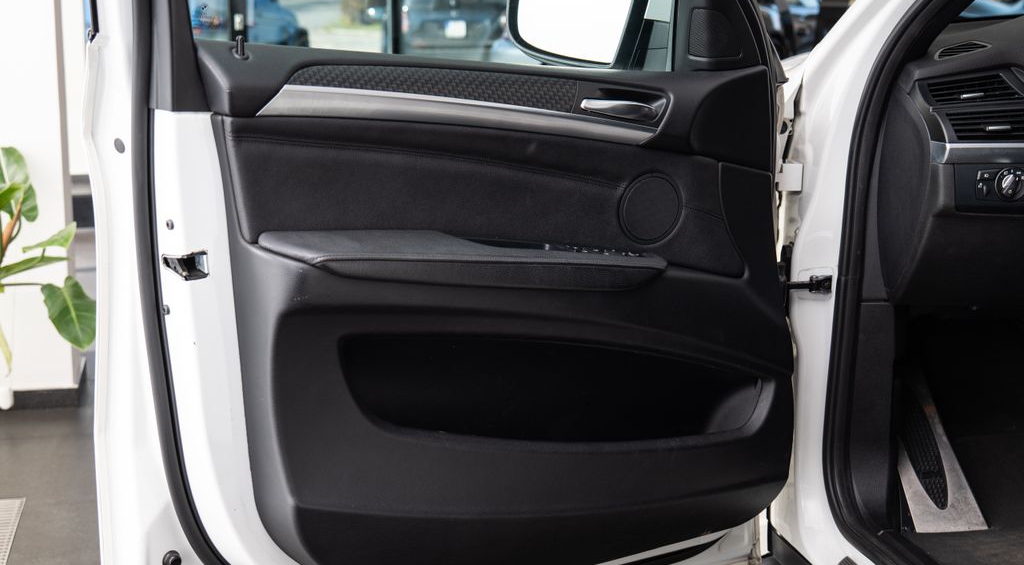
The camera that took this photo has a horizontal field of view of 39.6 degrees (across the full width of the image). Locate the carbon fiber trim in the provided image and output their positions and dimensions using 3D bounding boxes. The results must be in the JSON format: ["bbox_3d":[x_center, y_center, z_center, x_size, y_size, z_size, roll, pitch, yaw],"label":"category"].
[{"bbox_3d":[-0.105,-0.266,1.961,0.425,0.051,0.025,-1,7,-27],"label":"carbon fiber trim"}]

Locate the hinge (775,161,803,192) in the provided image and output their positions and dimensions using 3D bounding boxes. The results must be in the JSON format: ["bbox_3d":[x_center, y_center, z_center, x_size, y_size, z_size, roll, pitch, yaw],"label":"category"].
[{"bbox_3d":[0.445,-0.170,2.290,0.045,0.050,0.045,-1,8,-6],"label":"hinge"}]

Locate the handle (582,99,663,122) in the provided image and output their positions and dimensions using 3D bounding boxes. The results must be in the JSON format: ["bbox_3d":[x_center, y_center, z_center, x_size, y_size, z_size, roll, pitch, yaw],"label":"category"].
[{"bbox_3d":[0.159,-0.254,2.097,0.127,0.030,0.030,0,7,-27],"label":"handle"}]

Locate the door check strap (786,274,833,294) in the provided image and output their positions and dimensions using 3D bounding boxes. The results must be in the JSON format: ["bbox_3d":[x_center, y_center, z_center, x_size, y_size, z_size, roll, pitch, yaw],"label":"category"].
[{"bbox_3d":[0.475,0.002,2.270,0.073,0.030,0.030,-1,8,-6],"label":"door check strap"}]

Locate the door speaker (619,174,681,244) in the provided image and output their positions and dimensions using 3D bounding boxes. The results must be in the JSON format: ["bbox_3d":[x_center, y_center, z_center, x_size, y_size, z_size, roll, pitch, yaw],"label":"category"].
[{"bbox_3d":[0.205,-0.110,2.134,0.108,0.108,0.025,-5,14,-26],"label":"door speaker"}]

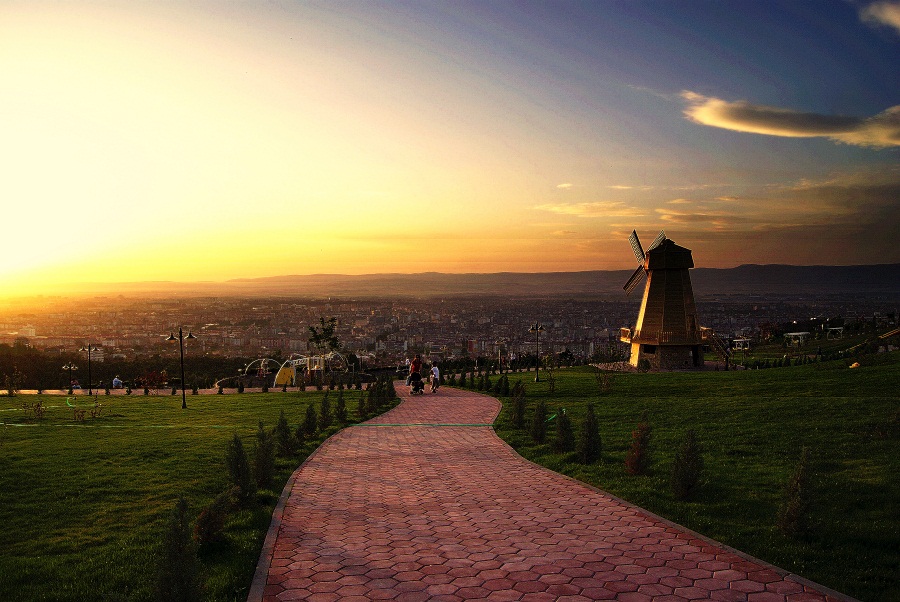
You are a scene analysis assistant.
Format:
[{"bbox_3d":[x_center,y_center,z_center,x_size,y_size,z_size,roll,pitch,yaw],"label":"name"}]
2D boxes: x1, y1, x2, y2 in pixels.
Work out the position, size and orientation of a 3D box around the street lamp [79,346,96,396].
[{"bbox_3d":[-22.665,4.289,42.300,1.150,3.150,0.450,0,1,-6],"label":"street lamp"}]

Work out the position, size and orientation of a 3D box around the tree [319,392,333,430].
[{"bbox_3d":[-3.004,2.666,16.300,0.350,0.920,0.350,0,2,0],"label":"tree"}]

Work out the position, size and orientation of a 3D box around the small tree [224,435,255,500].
[{"bbox_3d":[-2.471,1.953,7.950,0.360,0.810,0.360,0,2,0],"label":"small tree"}]

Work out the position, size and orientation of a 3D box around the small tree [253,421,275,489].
[{"bbox_3d":[-2.712,2.245,9.850,0.350,1.000,0.350,0,1,0],"label":"small tree"}]

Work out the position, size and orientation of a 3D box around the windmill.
[{"bbox_3d":[19.316,-0.133,60.000,7.500,12.100,7.600,-1,2,-41],"label":"windmill"}]

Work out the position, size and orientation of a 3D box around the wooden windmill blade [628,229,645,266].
[{"bbox_3d":[16.756,-4.754,60.600,0.200,3.500,1.100,14,52,48],"label":"wooden windmill blade"}]

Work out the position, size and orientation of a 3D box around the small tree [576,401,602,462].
[{"bbox_3d":[2.333,2.208,11.300,0.420,1.020,0.420,0,1,0],"label":"small tree"}]

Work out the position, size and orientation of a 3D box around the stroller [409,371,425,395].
[{"bbox_3d":[-1.426,3.566,29.200,0.600,1.000,0.850,0,1,2],"label":"stroller"}]

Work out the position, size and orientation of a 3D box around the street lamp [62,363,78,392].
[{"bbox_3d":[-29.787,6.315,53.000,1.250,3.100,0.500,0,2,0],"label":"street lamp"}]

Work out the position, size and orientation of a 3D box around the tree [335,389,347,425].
[{"bbox_3d":[-3.065,2.967,19.000,0.360,1.020,0.360,0,1,0],"label":"tree"}]

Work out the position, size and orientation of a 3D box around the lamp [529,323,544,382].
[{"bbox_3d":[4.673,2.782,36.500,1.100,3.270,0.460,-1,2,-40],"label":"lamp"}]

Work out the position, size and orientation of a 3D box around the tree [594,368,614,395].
[{"bbox_3d":[6.403,3.336,28.000,0.750,1.050,0.750,0,1,0],"label":"tree"}]

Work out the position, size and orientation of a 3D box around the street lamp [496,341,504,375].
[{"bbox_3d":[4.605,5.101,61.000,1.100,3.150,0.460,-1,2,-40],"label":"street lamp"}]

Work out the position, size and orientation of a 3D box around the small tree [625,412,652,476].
[{"bbox_3d":[2.818,2.138,10.100,0.420,0.940,0.420,0,1,0],"label":"small tree"}]

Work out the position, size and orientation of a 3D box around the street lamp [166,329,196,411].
[{"bbox_3d":[-10.571,2.658,26.600,1.180,3.150,0.450,0,1,0],"label":"street lamp"}]

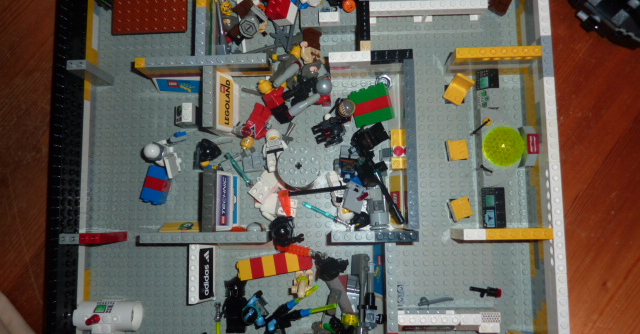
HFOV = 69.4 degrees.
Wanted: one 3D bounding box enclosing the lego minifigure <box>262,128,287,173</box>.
[{"bbox_3d":[-0.037,-0.014,0.377,0.019,0.011,0.038,9,121,3],"label":"lego minifigure"}]

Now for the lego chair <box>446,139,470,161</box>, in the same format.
[{"bbox_3d":[0.114,-0.014,0.375,0.016,0.018,0.016,-8,84,2],"label":"lego chair"}]

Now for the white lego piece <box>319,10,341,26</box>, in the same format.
[{"bbox_3d":[0.007,-0.129,0.389,0.016,0.011,0.016,-1,84,3],"label":"white lego piece"}]

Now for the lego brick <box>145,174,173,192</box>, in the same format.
[{"bbox_3d":[-0.135,0.015,0.389,0.016,0.016,0.010,14,85,4],"label":"lego brick"}]

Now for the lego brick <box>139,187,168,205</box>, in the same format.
[{"bbox_3d":[-0.138,0.024,0.387,0.016,0.016,0.011,14,85,4],"label":"lego brick"}]

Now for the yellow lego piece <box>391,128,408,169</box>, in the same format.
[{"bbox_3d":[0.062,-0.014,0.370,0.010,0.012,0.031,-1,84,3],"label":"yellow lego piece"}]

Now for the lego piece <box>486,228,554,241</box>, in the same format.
[{"bbox_3d":[0.144,0.049,0.337,0.048,0.011,0.008,-1,84,3],"label":"lego piece"}]

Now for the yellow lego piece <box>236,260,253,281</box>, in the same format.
[{"bbox_3d":[-0.060,0.083,0.378,0.011,0.016,0.016,-11,84,2],"label":"yellow lego piece"}]

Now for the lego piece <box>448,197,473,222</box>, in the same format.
[{"bbox_3d":[0.114,0.034,0.371,0.016,0.018,0.016,-20,84,1],"label":"lego piece"}]

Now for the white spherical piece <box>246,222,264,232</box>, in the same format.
[{"bbox_3d":[-0.053,0.051,0.381,0.016,0.012,0.013,-1,84,3],"label":"white spherical piece"}]

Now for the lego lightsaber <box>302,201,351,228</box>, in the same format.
[{"bbox_3d":[0.006,0.040,0.381,0.045,0.004,0.004,27,86,5],"label":"lego lightsaber"}]

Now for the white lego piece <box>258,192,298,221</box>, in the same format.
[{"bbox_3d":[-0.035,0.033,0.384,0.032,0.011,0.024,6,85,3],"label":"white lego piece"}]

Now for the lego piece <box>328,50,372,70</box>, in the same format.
[{"bbox_3d":[0.023,-0.083,0.360,0.032,0.018,0.008,-1,84,3],"label":"lego piece"}]

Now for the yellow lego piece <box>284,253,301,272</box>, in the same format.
[{"bbox_3d":[-0.021,0.077,0.377,0.010,0.016,0.016,-11,84,2],"label":"yellow lego piece"}]

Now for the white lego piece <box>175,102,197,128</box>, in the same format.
[{"bbox_3d":[-0.114,-0.044,0.387,0.016,0.011,0.016,-1,84,3],"label":"white lego piece"}]

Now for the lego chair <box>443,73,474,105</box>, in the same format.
[{"bbox_3d":[0.113,-0.063,0.381,0.016,0.017,0.018,31,87,5],"label":"lego chair"}]

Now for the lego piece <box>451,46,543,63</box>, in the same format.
[{"bbox_3d":[0.135,-0.086,0.353,0.064,0.011,0.008,-1,85,2],"label":"lego piece"}]

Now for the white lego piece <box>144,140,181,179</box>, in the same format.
[{"bbox_3d":[-0.128,-0.005,0.378,0.018,0.042,0.026,-15,84,1],"label":"white lego piece"}]

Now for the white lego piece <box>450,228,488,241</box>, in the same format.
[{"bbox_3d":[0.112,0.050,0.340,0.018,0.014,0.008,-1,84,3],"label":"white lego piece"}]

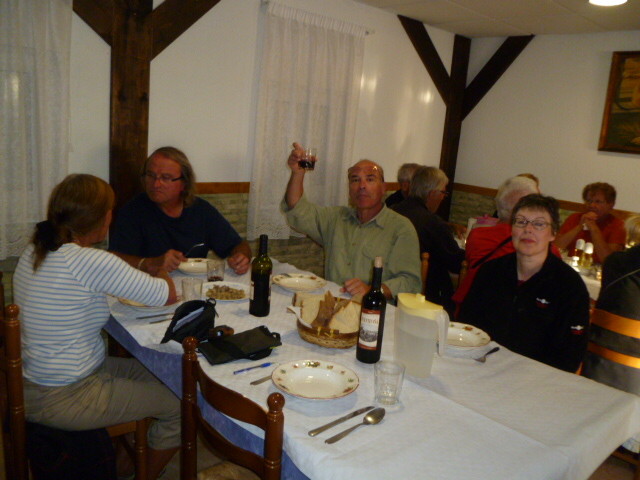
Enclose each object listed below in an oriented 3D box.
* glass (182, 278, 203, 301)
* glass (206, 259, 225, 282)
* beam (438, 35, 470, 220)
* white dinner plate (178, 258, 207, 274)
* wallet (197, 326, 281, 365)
[{"bbox_3d":[-0.484,0.201,1.964,0.079,0.090,0.079,5,12,0],"label":"glass"},{"bbox_3d":[-0.461,0.134,2.291,0.076,0.092,0.076,5,12,-1],"label":"glass"},{"bbox_3d":[1.351,-0.854,5.503,0.150,2.500,0.150,-6,16,-43],"label":"beam"},{"bbox_3d":[-0.548,0.137,2.382,0.233,0.038,0.233,5,12,-1],"label":"white dinner plate"},{"bbox_3d":[-0.244,0.329,1.583,0.240,0.040,0.135,-6,16,-43],"label":"wallet"}]

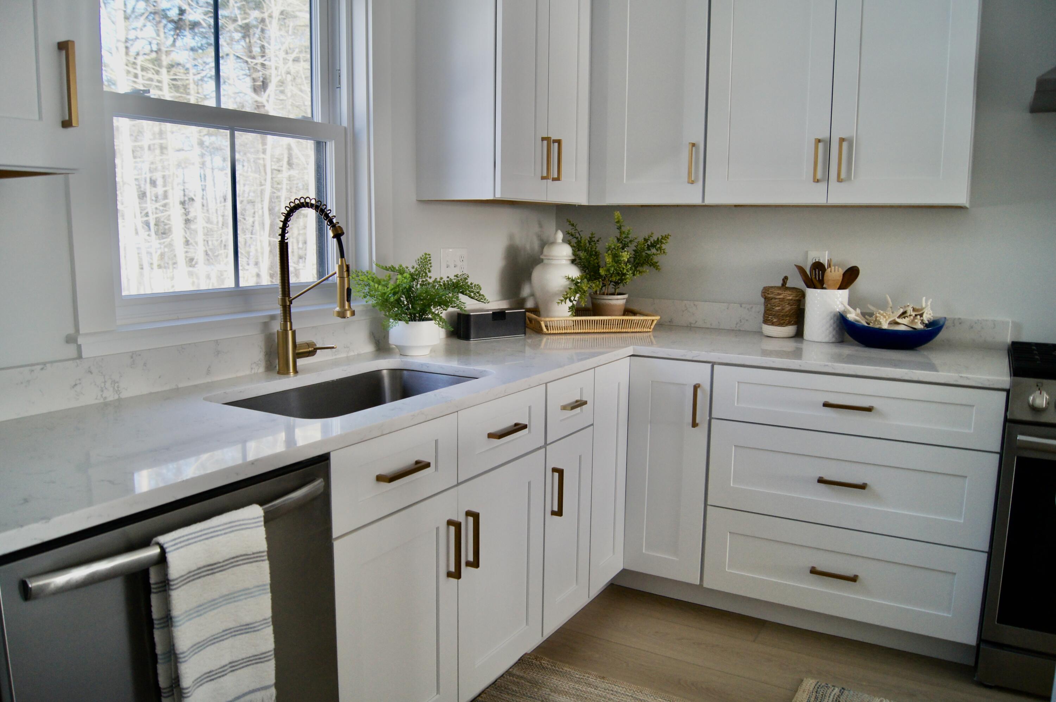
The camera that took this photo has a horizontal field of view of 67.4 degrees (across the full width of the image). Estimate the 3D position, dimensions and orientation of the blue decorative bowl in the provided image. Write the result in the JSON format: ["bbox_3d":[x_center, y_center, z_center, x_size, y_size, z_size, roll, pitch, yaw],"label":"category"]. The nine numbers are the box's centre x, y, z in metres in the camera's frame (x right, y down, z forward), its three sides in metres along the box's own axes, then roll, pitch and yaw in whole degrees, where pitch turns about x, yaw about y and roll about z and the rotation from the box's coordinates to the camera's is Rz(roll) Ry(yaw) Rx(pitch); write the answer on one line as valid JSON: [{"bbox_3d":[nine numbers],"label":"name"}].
[{"bbox_3d":[1.242,-0.067,2.713,0.352,0.115,0.205,5,10,30],"label":"blue decorative bowl"}]

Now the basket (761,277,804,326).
[{"bbox_3d":[0.956,-0.173,2.976,0.155,0.217,0.155,5,10,30],"label":"basket"}]

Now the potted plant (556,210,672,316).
[{"bbox_3d":[0.331,-0.323,3.154,0.432,0.450,0.368,-1,8,-11],"label":"potted plant"}]

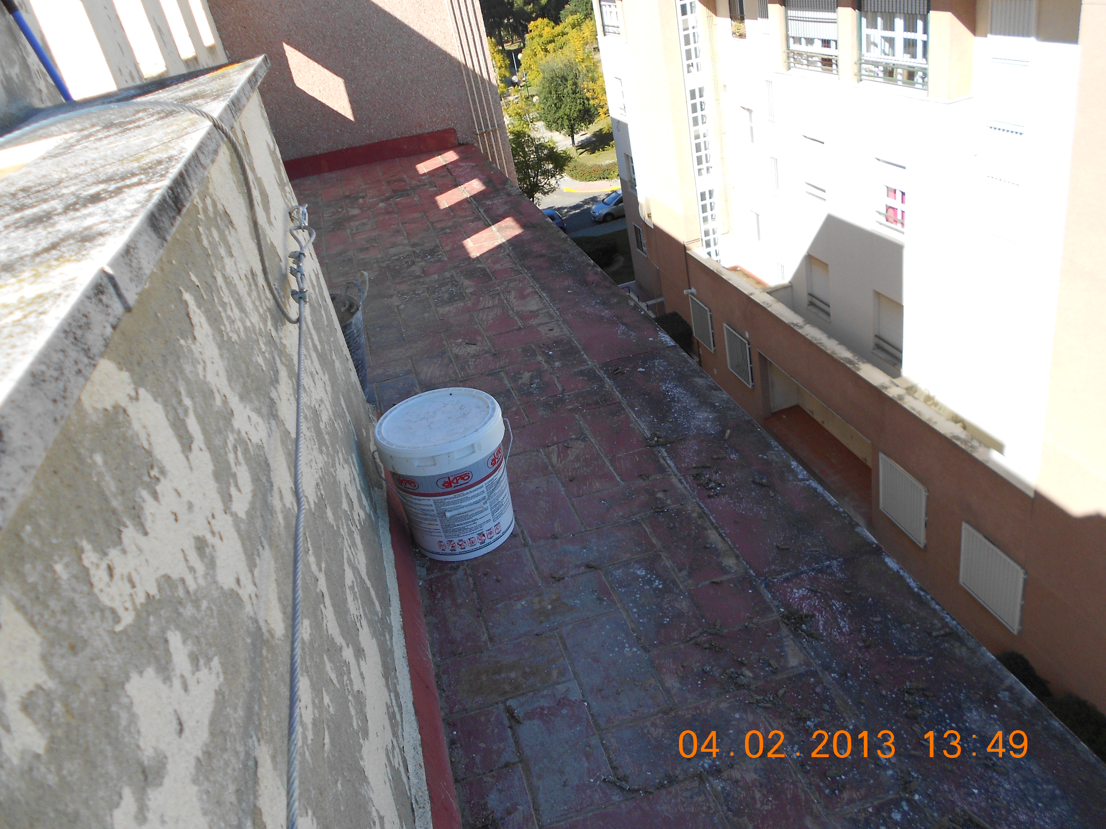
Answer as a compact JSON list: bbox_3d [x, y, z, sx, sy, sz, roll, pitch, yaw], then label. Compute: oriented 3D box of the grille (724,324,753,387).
[{"bbox_3d":[5.150,-1.604,23.050,0.070,1.409,1.531,-16,28,-6],"label":"grille"}]

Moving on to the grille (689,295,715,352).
[{"bbox_3d":[4.564,-2.758,25.363,0.070,1.411,1.575,-16,28,-6],"label":"grille"}]

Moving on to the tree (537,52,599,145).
[{"bbox_3d":[1.107,-24.757,65.864,4.700,7.000,4.700,-16,28,-6],"label":"tree"}]

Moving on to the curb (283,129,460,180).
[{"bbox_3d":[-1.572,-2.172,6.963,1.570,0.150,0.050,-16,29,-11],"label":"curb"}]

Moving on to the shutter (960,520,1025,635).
[{"bbox_3d":[7.391,2.752,14.031,0.070,1.388,1.492,-16,28,-6],"label":"shutter"}]

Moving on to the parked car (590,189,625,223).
[{"bbox_3d":[4.100,-12.145,47.567,4.200,1.500,1.760,-16,28,-6],"label":"parked car"}]

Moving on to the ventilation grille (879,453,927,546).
[{"bbox_3d":[6.838,1.684,16.273,0.070,1.415,1.497,-16,28,-6],"label":"ventilation grille"}]

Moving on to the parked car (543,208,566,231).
[{"bbox_3d":[-1.368,-10.582,46.941,4.100,1.460,1.720,-16,28,-6],"label":"parked car"}]

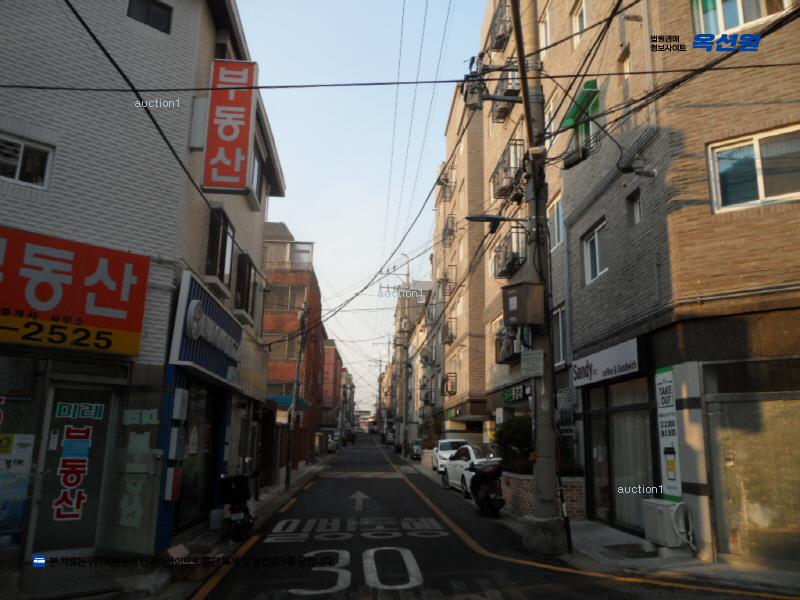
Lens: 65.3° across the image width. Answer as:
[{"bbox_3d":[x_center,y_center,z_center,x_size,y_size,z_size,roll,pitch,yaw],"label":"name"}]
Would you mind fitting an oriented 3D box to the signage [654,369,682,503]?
[{"bbox_3d":[4.009,1.983,9.380,0.060,1.930,0.580,2,-13,-3],"label":"signage"}]

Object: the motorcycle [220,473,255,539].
[{"bbox_3d":[-2.674,3.387,10.449,0.640,1.020,1.850,4,-13,-12],"label":"motorcycle"}]

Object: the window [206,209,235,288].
[{"bbox_3d":[-3.349,-0.923,11.613,0.240,1.230,1.242,2,-13,-4],"label":"window"}]

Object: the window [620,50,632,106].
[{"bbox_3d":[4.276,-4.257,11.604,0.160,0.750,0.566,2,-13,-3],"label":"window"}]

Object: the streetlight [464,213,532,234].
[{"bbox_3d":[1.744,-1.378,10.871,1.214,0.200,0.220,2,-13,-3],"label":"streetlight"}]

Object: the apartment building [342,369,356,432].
[{"bbox_3d":[-15.843,22.732,137.727,10.000,13.200,20.000,2,-13,-3],"label":"apartment building"}]

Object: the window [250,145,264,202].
[{"bbox_3d":[-3.475,-3.024,14.970,0.200,1.100,1.292,2,-13,-4],"label":"window"}]

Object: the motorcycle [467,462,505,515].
[{"bbox_3d":[2.005,4.449,14.665,0.700,1.080,1.850,1,-13,-1],"label":"motorcycle"}]

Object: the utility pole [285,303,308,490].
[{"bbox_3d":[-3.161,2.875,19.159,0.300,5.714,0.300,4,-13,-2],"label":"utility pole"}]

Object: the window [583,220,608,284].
[{"bbox_3d":[4.118,-0.967,12.958,0.140,1.100,1.501,2,-13,-3],"label":"window"}]

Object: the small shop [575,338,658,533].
[{"bbox_3d":[4.579,2.559,11.644,1.500,3.250,3.650,2,-13,-3],"label":"small shop"}]

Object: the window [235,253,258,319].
[{"bbox_3d":[-3.554,-0.297,14.363,0.240,1.230,1.272,2,-13,-4],"label":"window"}]

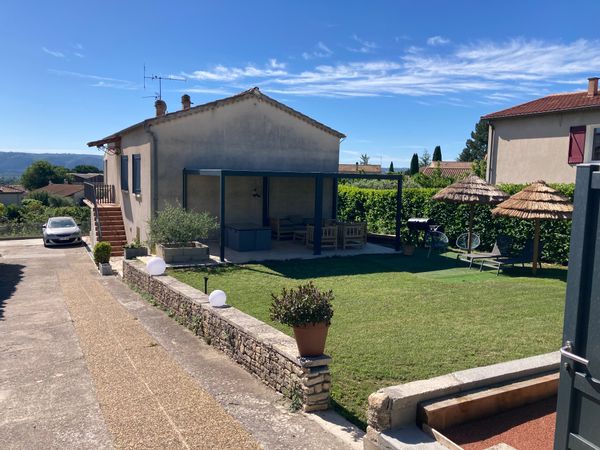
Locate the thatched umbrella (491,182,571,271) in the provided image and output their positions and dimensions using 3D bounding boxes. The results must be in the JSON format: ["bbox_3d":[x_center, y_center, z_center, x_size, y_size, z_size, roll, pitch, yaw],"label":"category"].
[{"bbox_3d":[6.244,0.087,12.734,2.130,2.410,2.130,-2,7,-28],"label":"thatched umbrella"}]

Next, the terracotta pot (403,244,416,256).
[{"bbox_3d":[3.472,0.774,15.347,0.380,0.360,0.380,1,6,0],"label":"terracotta pot"}]

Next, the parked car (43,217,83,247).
[{"bbox_3d":[-13.863,0.308,28.119,1.840,1.480,4.450,-2,3,-29],"label":"parked car"}]

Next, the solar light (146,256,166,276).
[{"bbox_3d":[-3.232,0.935,10.932,0.410,0.410,0.410,-2,7,-28],"label":"solar light"}]

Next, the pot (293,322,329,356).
[{"bbox_3d":[0.141,1.281,5.421,0.385,0.350,0.385,1,6,0],"label":"pot"}]

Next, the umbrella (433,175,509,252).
[{"bbox_3d":[5.204,-0.169,14.638,2.130,2.470,2.130,-2,7,-28],"label":"umbrella"}]

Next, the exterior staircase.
[{"bbox_3d":[-8.096,0.255,20.816,1.100,1.861,2.766,-2,7,-28],"label":"exterior staircase"}]

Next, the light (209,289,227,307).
[{"bbox_3d":[-1.356,1.196,7.974,0.290,0.290,0.290,-2,7,-28],"label":"light"}]

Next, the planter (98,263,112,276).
[{"bbox_3d":[-5.553,1.268,13.895,0.310,0.320,0.310,-2,7,-28],"label":"planter"}]

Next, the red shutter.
[{"bbox_3d":[10.117,-2.900,17.700,0.040,1.350,0.610,-1,7,-24],"label":"red shutter"}]

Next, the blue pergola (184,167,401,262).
[{"bbox_3d":[-0.315,-0.506,16.041,6.136,2.450,3.867,-2,7,-28],"label":"blue pergola"}]

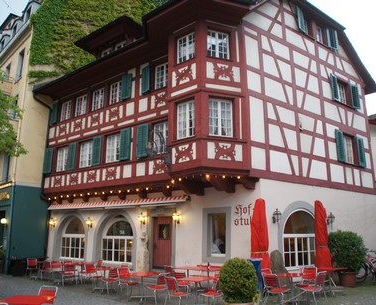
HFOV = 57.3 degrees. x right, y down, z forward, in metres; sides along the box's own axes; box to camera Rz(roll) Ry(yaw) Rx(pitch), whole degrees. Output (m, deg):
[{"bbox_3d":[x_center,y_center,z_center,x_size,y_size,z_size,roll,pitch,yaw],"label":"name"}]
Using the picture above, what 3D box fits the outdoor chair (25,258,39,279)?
[{"bbox_3d":[-6.873,5.138,15.194,0.540,0.840,0.480,-11,-17,42],"label":"outdoor chair"}]

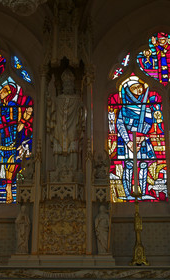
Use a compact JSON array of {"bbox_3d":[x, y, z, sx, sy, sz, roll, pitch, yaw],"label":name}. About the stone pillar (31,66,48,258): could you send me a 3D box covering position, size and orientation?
[{"bbox_3d":[-0.521,0.142,4.342,0.120,2.275,0.140,-1,-17,3],"label":"stone pillar"}]

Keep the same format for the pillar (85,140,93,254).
[{"bbox_3d":[0.047,0.605,4.110,0.085,1.253,0.100,-1,-17,3],"label":"pillar"}]

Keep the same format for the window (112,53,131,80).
[{"bbox_3d":[0.490,-1.019,5.165,0.235,0.424,0.050,-1,-17,3],"label":"window"}]

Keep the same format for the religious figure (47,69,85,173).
[{"bbox_3d":[-0.216,-0.245,4.517,0.442,1.275,0.340,-1,-17,3],"label":"religious figure"}]

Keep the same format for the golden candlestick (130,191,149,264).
[{"bbox_3d":[0.526,0.873,3.683,0.180,0.689,0.180,-1,-17,3],"label":"golden candlestick"}]

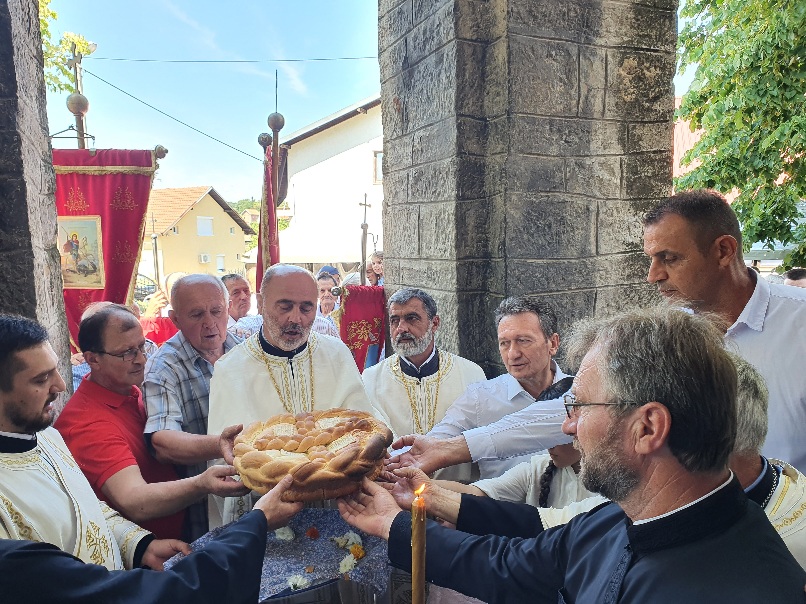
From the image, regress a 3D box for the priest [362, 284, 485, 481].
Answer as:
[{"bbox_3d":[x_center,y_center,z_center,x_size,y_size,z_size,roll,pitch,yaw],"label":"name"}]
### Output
[{"bbox_3d":[0.060,0.790,2.320,0.560,1.710,0.420,0,7,7],"label":"priest"}]

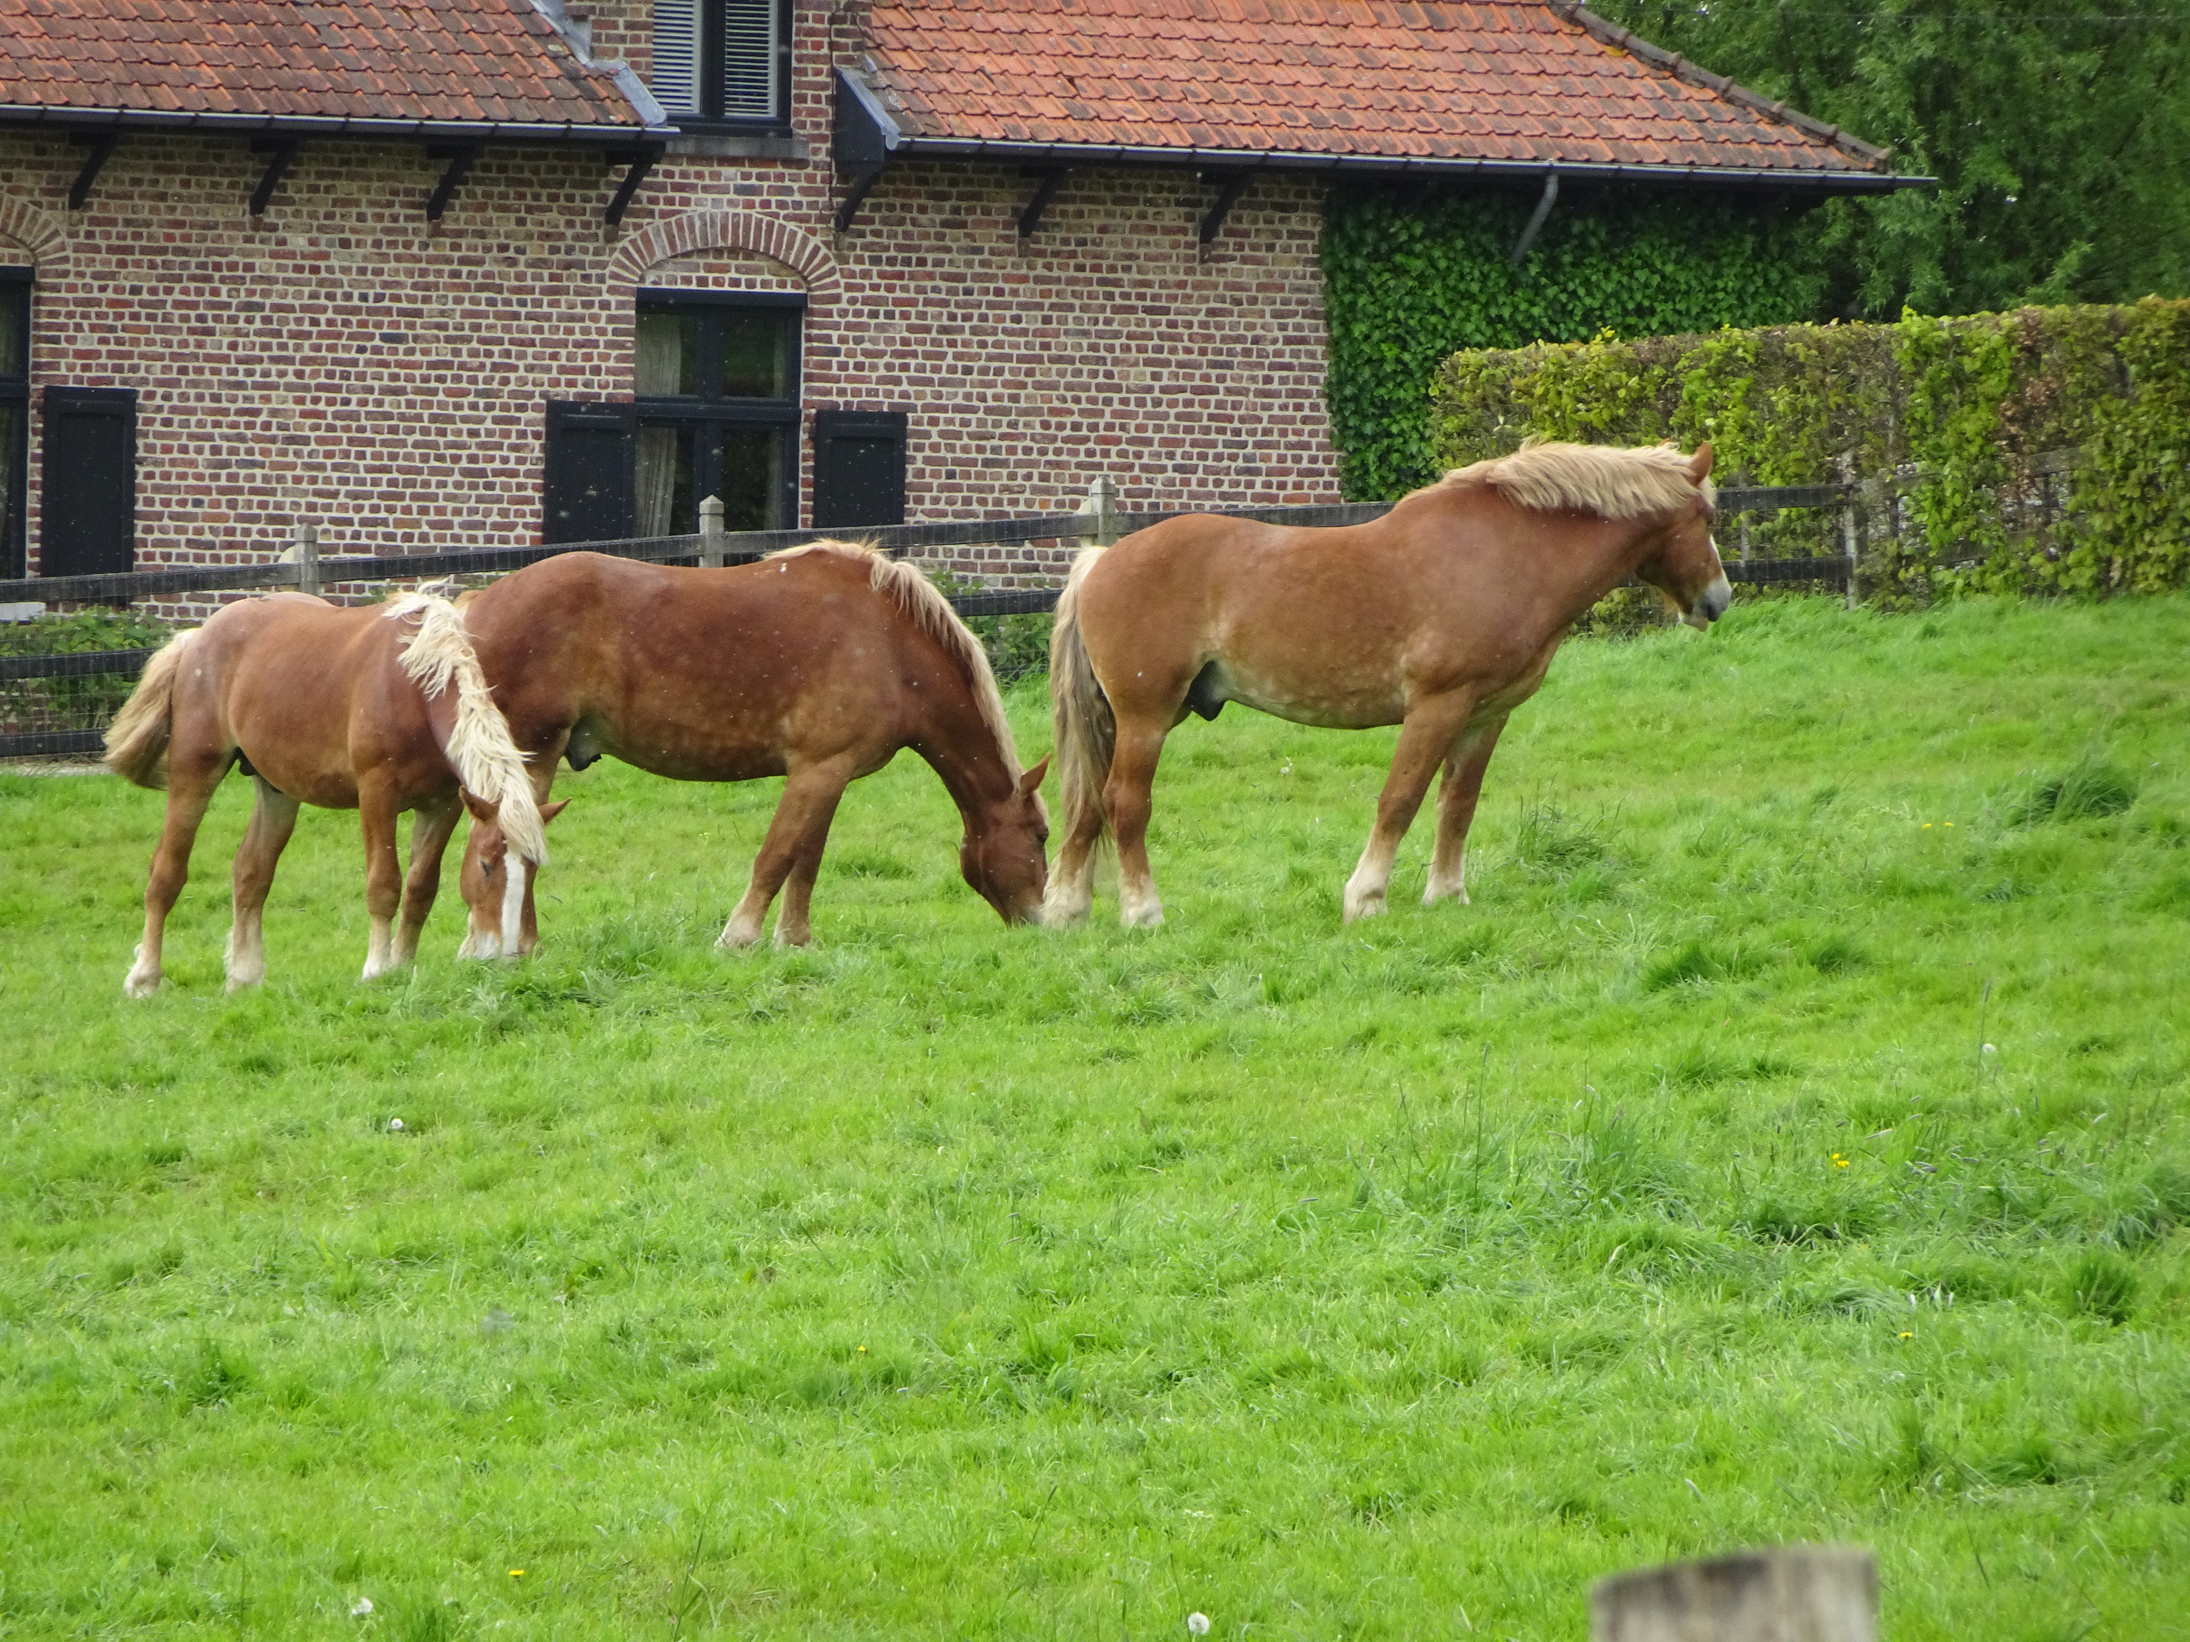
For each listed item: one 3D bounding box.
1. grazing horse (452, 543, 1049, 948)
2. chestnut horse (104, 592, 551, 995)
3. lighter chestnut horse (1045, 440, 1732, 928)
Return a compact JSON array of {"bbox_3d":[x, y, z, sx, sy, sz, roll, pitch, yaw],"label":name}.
[{"bbox_3d":[-1.326,-0.278,94.200,2.320,1.610,0.660,2,1,-3],"label":"grazing horse"},{"bbox_3d":[-2.902,-0.114,93.500,2.050,1.550,0.620,2,1,43],"label":"chestnut horse"},{"bbox_3d":[1.144,-0.521,94.300,2.580,1.900,0.660,2,1,4],"label":"lighter chestnut horse"}]

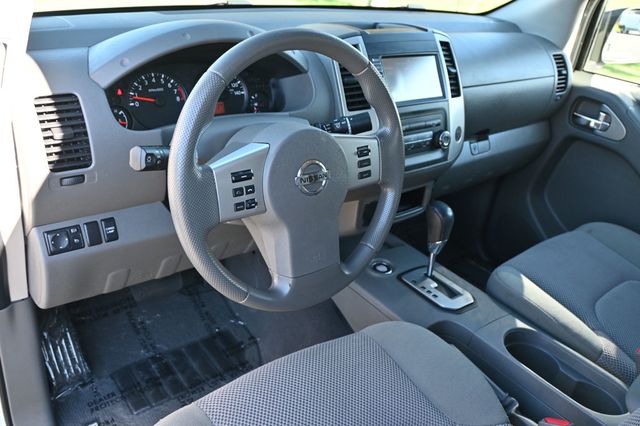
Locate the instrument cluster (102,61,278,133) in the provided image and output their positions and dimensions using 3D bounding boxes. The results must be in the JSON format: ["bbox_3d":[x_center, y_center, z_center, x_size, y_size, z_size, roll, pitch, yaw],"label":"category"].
[{"bbox_3d":[-0.197,-0.209,0.948,0.315,0.125,0.060,-15,17,-36],"label":"instrument cluster"}]

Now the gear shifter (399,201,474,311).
[{"bbox_3d":[0.242,0.077,1.078,0.096,0.170,0.145,-15,35,-36],"label":"gear shifter"}]

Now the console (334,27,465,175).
[{"bbox_3d":[0.149,-0.218,1.103,0.345,0.270,0.100,-15,15,-36],"label":"console"}]

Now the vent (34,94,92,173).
[{"bbox_3d":[-0.348,-0.107,0.745,0.056,0.101,0.030,-15,16,-36],"label":"vent"}]

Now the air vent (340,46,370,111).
[{"bbox_3d":[0.056,-0.246,1.004,0.048,0.117,0.030,-10,8,-30],"label":"air vent"}]

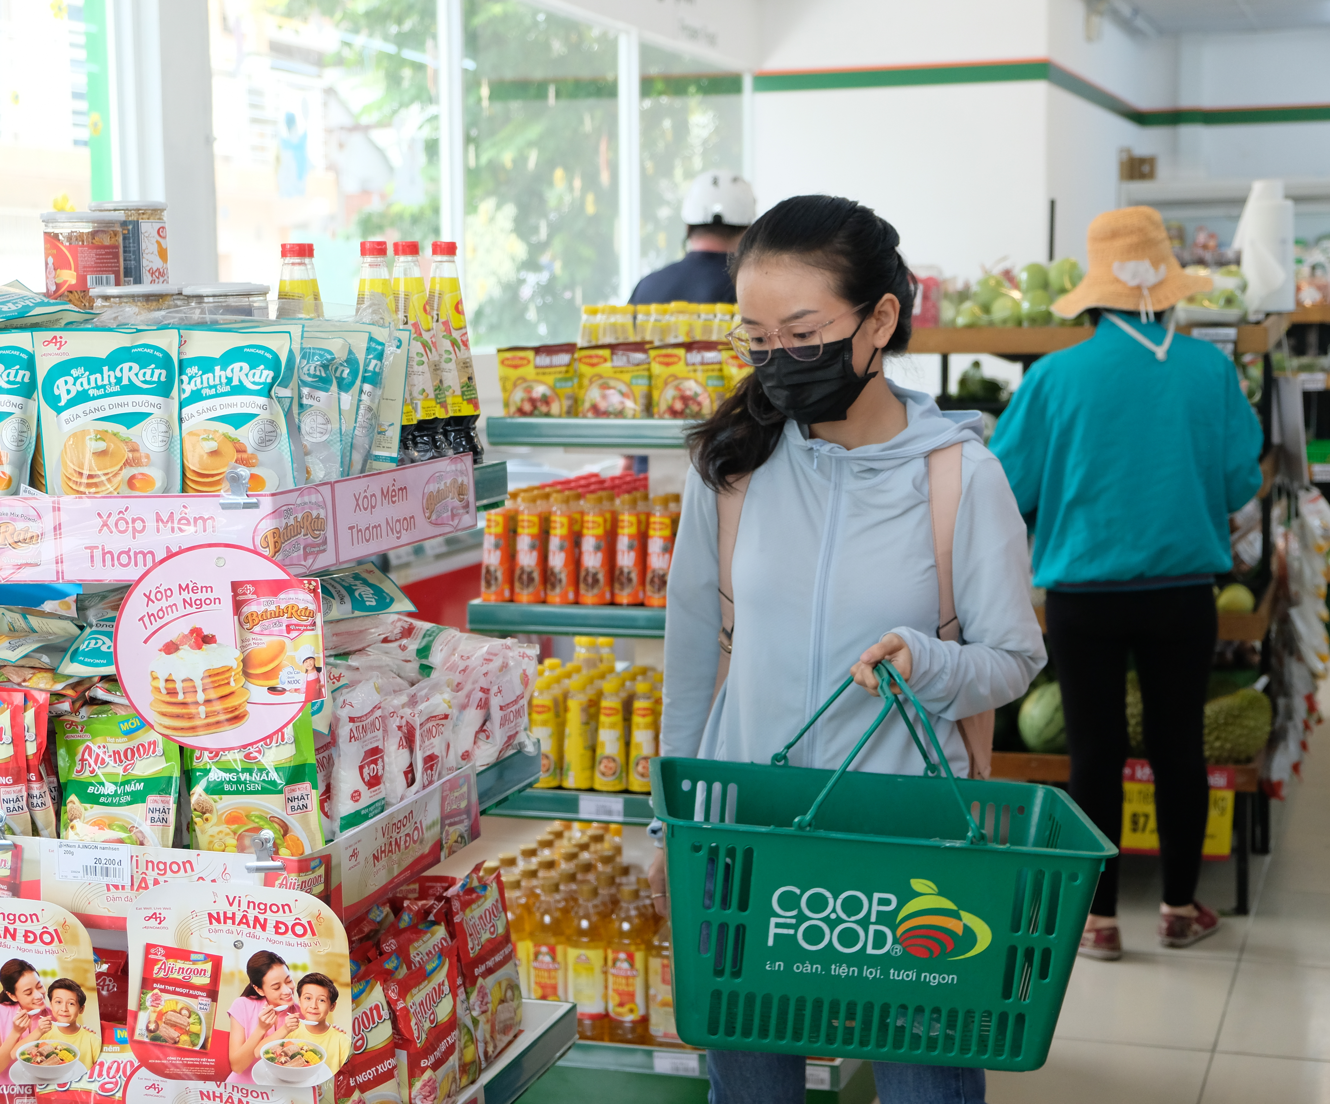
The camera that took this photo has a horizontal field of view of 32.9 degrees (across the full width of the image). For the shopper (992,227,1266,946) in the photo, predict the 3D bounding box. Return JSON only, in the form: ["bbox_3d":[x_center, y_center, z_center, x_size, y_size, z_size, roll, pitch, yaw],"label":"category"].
[{"bbox_3d":[1.053,0.061,5.180,0.615,1.683,0.420,1,7,16],"label":"shopper"}]

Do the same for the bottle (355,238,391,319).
[{"bbox_3d":[-0.325,-0.215,2.567,0.080,0.275,0.080,1,7,18],"label":"bottle"}]

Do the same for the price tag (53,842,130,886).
[{"bbox_3d":[-0.573,0.312,2.260,0.086,0.042,0.002,2,8,19],"label":"price tag"}]

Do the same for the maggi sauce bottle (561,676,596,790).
[{"bbox_3d":[-0.154,0.330,4.101,0.064,0.197,0.064,-1,7,0],"label":"maggi sauce bottle"}]

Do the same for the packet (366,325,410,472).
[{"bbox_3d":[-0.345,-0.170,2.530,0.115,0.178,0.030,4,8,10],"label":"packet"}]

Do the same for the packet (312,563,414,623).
[{"bbox_3d":[-0.381,0.056,2.505,0.178,0.025,0.147,-6,24,-27],"label":"packet"}]

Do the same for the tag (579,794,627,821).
[{"bbox_3d":[-0.108,0.445,3.919,0.081,0.042,0.004,2,7,19],"label":"tag"}]

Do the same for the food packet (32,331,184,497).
[{"bbox_3d":[-0.551,-0.122,2.232,0.165,0.197,0.035,2,8,19],"label":"food packet"}]

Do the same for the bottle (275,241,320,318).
[{"bbox_3d":[-0.417,-0.215,2.573,0.077,0.270,0.077,2,8,19],"label":"bottle"}]

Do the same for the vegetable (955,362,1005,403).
[{"bbox_3d":[0.879,-0.471,6.287,0.137,0.111,0.125,1,7,18],"label":"vegetable"}]

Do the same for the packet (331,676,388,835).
[{"bbox_3d":[-0.318,0.217,2.362,0.040,0.168,0.110,2,8,24],"label":"packet"}]

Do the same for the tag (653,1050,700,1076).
[{"bbox_3d":[0.020,0.875,3.854,0.081,0.042,0.004,2,7,19],"label":"tag"}]

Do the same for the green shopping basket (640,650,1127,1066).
[{"bbox_3d":[0.201,0.293,2.250,0.435,0.365,0.307,5,6,-2],"label":"green shopping basket"}]

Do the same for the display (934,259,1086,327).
[{"bbox_3d":[0.946,-0.701,6.086,0.404,0.176,0.380,1,7,18],"label":"display"}]

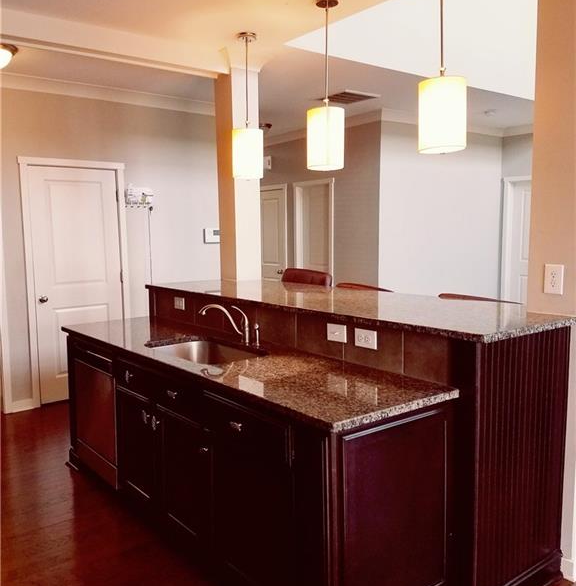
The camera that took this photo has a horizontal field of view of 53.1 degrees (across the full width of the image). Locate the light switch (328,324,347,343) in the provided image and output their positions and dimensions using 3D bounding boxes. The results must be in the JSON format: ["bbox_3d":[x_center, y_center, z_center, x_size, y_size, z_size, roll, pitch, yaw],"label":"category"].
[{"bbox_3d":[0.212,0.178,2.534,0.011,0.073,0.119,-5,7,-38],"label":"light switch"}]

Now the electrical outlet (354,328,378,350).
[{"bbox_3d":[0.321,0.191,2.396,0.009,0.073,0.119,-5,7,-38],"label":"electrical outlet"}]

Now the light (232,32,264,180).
[{"bbox_3d":[-0.273,-1.233,3.853,0.210,0.916,0.210,-1,6,0],"label":"light"}]

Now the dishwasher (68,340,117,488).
[{"bbox_3d":[-0.949,0.703,3.719,0.600,0.800,0.640,-5,6,-37],"label":"dishwasher"}]

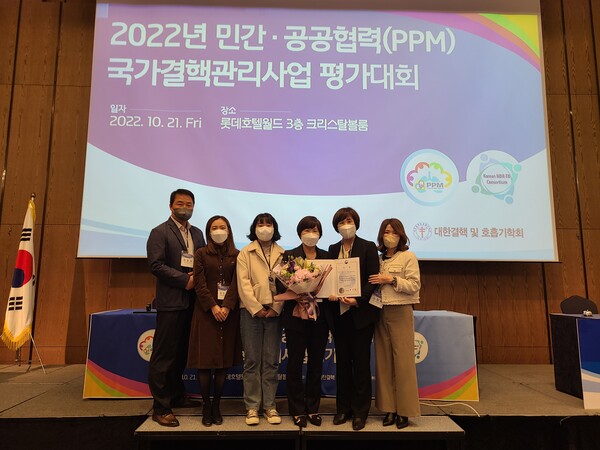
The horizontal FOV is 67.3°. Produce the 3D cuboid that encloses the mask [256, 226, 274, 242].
[{"bbox_3d":[-0.272,0.071,3.557,0.142,0.118,0.085,1,-8,-4],"label":"mask"}]

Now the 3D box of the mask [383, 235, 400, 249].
[{"bbox_3d":[0.717,0.130,3.518,0.135,0.108,0.085,-7,-9,21],"label":"mask"}]

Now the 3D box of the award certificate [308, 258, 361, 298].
[{"bbox_3d":[0.262,0.401,3.378,0.420,0.300,0.100,-8,-19,14],"label":"award certificate"}]

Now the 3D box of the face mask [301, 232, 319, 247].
[{"bbox_3d":[0.080,0.118,3.540,0.140,0.105,0.085,7,-8,-4],"label":"face mask"}]

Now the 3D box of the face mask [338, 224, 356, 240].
[{"bbox_3d":[0.372,0.059,3.528,0.140,0.115,0.085,-4,-8,-1],"label":"face mask"}]

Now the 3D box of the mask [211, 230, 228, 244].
[{"bbox_3d":[-0.633,0.095,3.543,0.138,0.108,0.085,1,-8,-8],"label":"mask"}]

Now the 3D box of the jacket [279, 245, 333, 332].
[{"bbox_3d":[0.051,0.498,3.535,0.440,0.680,0.280,0,-8,0],"label":"jacket"}]

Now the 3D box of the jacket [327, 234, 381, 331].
[{"bbox_3d":[0.426,0.449,3.522,0.460,0.720,0.290,-2,-9,15],"label":"jacket"}]

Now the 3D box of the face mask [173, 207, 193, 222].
[{"bbox_3d":[-0.935,-0.082,3.619,0.148,0.105,0.090,1,-9,-20],"label":"face mask"}]

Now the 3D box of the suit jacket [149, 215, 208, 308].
[{"bbox_3d":[-0.968,0.311,3.592,0.500,0.740,0.310,4,-9,-25],"label":"suit jacket"}]

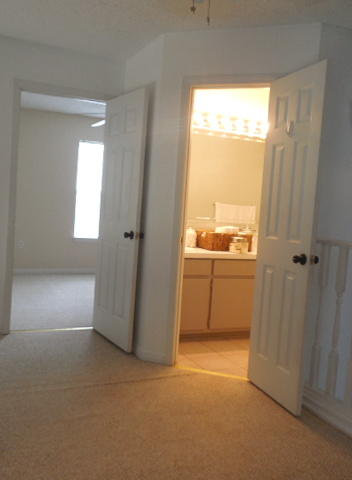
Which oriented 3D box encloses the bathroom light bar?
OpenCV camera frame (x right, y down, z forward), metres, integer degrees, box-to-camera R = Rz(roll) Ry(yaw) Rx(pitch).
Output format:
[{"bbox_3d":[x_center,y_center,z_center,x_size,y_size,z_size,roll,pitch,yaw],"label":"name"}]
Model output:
[{"bbox_3d":[0.557,-1.102,4.481,0.950,0.140,0.120,2,5,-25],"label":"bathroom light bar"}]

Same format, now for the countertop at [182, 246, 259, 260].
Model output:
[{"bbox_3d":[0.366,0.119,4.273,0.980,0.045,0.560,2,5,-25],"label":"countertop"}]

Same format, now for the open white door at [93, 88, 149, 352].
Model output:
[{"bbox_3d":[-0.475,-0.156,3.841,0.037,2.033,0.700,1,6,-33],"label":"open white door"}]

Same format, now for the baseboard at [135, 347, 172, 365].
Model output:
[{"bbox_3d":[-0.155,0.879,3.517,0.250,0.092,0.018,5,5,20],"label":"baseboard"}]

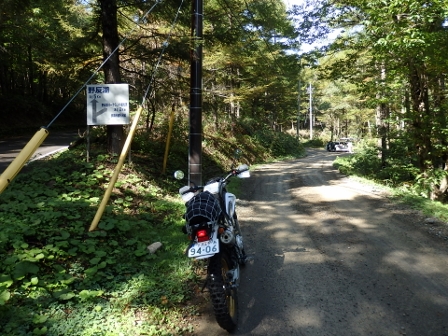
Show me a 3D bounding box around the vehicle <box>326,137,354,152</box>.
[{"bbox_3d":[14.585,-2.842,40.500,1.720,1.620,4.200,0,2,6],"label":"vehicle"}]

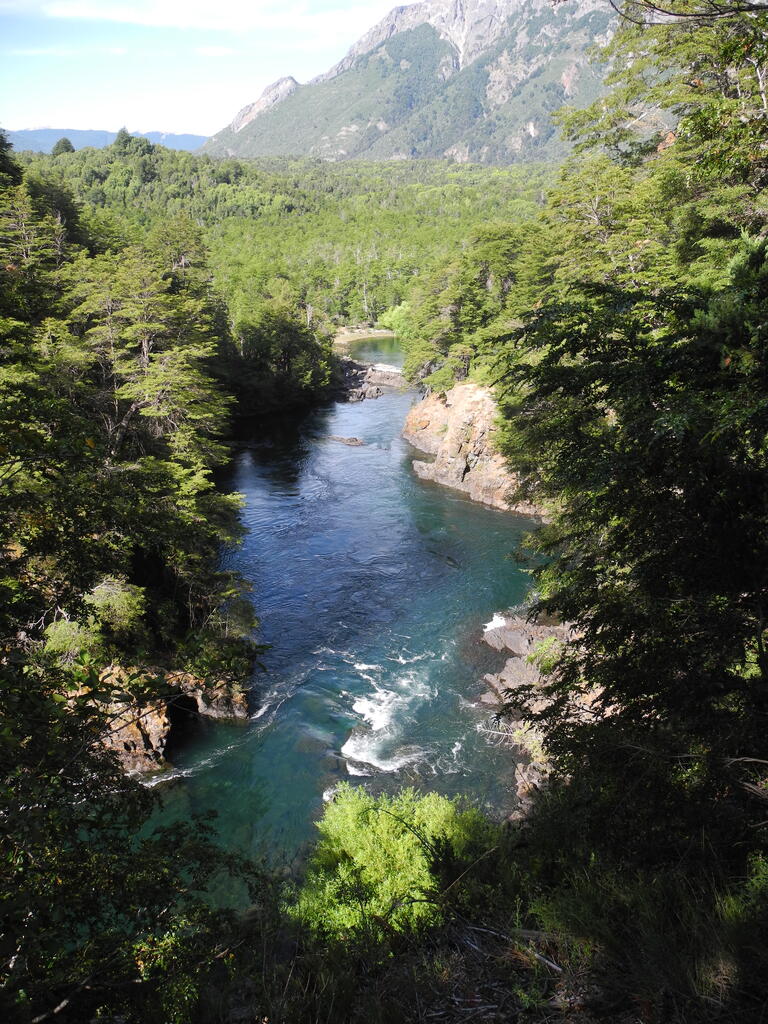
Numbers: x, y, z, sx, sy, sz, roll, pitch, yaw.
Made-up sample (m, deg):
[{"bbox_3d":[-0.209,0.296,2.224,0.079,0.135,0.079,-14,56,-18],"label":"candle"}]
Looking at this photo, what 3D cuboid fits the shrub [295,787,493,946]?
[{"bbox_3d":[0.110,4.080,9.600,2.250,1.600,1.750,0,23,0],"label":"shrub"}]

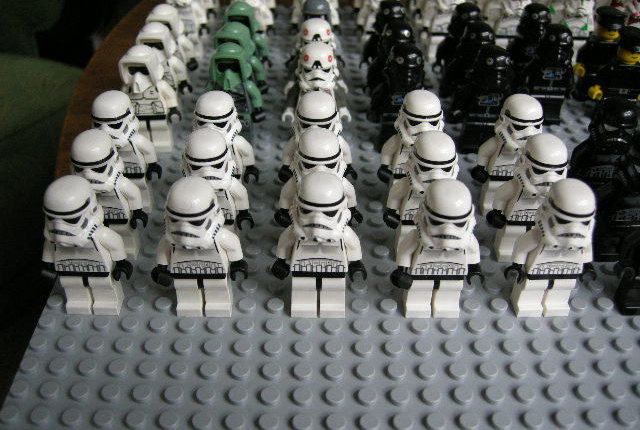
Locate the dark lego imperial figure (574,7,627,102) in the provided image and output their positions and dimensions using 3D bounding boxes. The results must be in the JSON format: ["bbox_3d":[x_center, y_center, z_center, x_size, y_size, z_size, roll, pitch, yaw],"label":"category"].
[{"bbox_3d":[0.123,-0.070,0.292,0.025,0.044,0.014,0,36,-1],"label":"dark lego imperial figure"}]

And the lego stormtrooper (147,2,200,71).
[{"bbox_3d":[-0.064,-0.070,0.285,0.025,0.043,0.015,0,36,-1],"label":"lego stormtrooper"}]

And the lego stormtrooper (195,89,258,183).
[{"bbox_3d":[-0.033,-0.020,0.217,0.025,0.043,0.014,0,36,-1],"label":"lego stormtrooper"}]

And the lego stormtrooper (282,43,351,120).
[{"bbox_3d":[-0.001,-0.042,0.246,0.025,0.043,0.015,0,36,-1],"label":"lego stormtrooper"}]

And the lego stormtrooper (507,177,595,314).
[{"bbox_3d":[0.063,0.010,0.179,0.025,0.043,0.015,0,36,-1],"label":"lego stormtrooper"}]

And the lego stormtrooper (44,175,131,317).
[{"bbox_3d":[-0.064,0.009,0.178,0.025,0.043,0.014,0,36,-1],"label":"lego stormtrooper"}]

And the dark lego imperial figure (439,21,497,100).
[{"bbox_3d":[0.062,-0.057,0.270,0.025,0.043,0.014,0,36,-1],"label":"dark lego imperial figure"}]

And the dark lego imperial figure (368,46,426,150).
[{"bbox_3d":[0.031,-0.042,0.247,0.025,0.043,0.015,0,36,-1],"label":"dark lego imperial figure"}]

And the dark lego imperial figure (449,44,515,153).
[{"bbox_3d":[0.062,-0.042,0.247,0.025,0.043,0.015,0,36,-1],"label":"dark lego imperial figure"}]

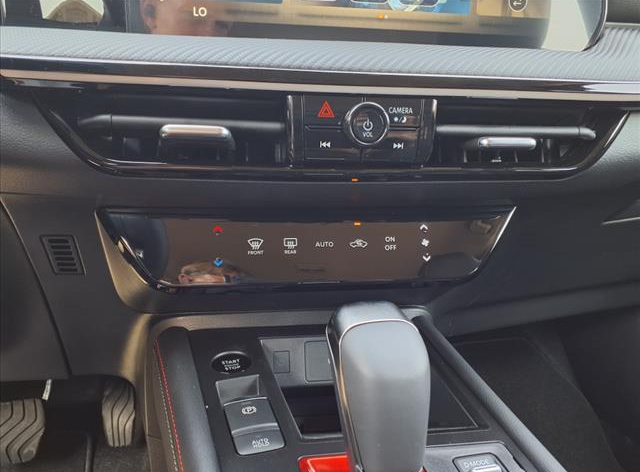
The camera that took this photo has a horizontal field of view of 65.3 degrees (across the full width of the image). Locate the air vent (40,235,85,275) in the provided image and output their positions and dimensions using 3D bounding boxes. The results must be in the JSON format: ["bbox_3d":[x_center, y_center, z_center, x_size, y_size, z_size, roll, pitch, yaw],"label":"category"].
[{"bbox_3d":[-0.224,0.016,0.435,0.027,0.042,0.010,-1,42,-12],"label":"air vent"}]

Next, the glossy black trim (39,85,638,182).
[{"bbox_3d":[0.034,-0.081,0.398,0.460,0.066,0.050,-1,34,-12],"label":"glossy black trim"}]

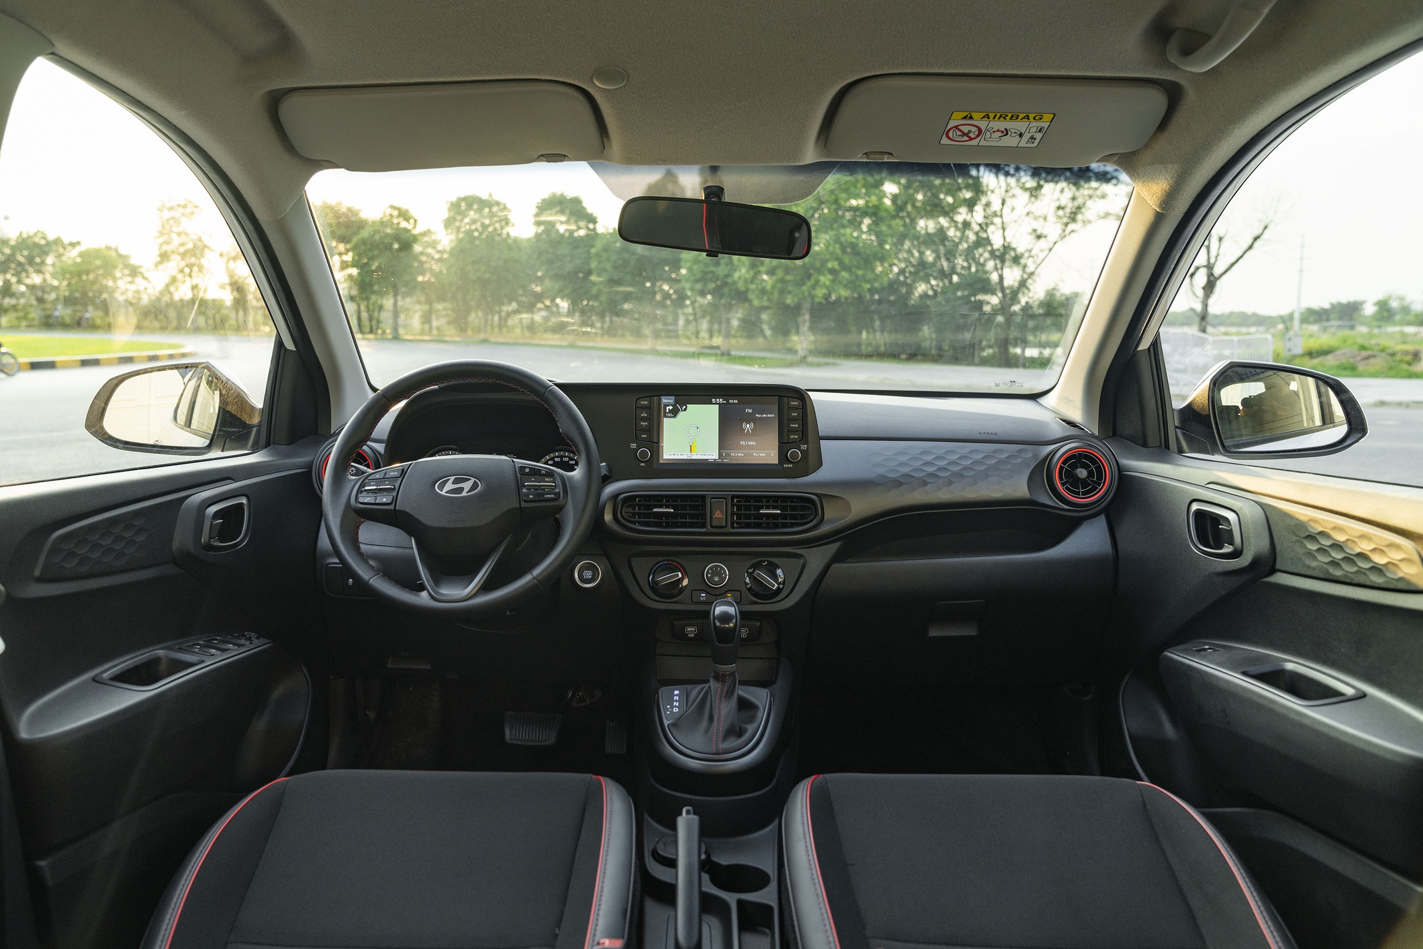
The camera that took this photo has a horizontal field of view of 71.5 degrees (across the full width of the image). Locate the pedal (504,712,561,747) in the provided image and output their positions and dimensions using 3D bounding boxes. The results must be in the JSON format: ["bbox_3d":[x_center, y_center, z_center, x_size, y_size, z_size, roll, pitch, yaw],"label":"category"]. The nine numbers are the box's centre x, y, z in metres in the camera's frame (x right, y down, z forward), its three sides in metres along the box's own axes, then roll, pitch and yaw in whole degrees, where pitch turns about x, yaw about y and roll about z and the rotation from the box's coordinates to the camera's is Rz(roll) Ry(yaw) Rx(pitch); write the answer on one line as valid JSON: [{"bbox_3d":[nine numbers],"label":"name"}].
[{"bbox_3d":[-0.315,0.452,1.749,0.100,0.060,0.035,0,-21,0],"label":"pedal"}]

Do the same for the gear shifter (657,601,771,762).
[{"bbox_3d":[0.006,0.265,1.340,0.148,0.180,0.165,0,9,0],"label":"gear shifter"}]

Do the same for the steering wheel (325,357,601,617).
[{"bbox_3d":[-0.334,0.010,1.340,0.370,0.365,0.100,0,-21,0],"label":"steering wheel"}]

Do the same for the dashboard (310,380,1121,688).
[{"bbox_3d":[0.006,0.072,1.629,1.270,0.450,0.420,0,9,0],"label":"dashboard"}]

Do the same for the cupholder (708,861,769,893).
[{"bbox_3d":[0.031,0.504,1.179,0.074,0.058,0.072,0,9,0],"label":"cupholder"}]

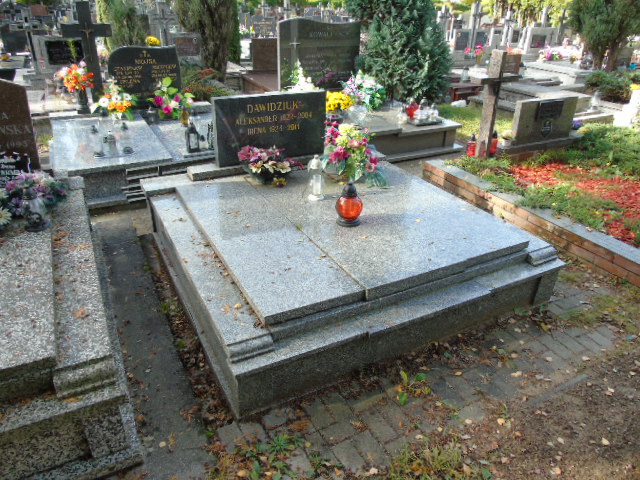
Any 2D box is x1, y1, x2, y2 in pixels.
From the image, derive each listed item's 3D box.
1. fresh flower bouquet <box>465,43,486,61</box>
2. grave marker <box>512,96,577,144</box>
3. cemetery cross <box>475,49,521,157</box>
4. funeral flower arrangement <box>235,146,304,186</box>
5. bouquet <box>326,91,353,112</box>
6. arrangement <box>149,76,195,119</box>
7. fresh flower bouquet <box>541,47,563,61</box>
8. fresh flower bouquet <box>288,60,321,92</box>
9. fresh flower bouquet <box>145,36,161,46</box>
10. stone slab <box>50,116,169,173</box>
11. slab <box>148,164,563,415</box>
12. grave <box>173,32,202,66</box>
[{"bbox_3d":[3.323,-4.028,9.876,0.446,0.403,0.356,-13,31,-25],"label":"fresh flower bouquet"},{"bbox_3d":[2.439,-1.319,5.045,0.860,0.420,0.100,-13,31,-25],"label":"grave marker"},{"bbox_3d":[1.769,-1.340,4.671,0.556,1.071,0.165,-13,32,-26],"label":"cemetery cross"},{"bbox_3d":[-0.353,-0.578,3.383,0.453,0.263,0.288,-13,32,-26],"label":"funeral flower arrangement"},{"bbox_3d":[0.182,-1.520,5.093,0.374,0.248,0.356,1,28,-1],"label":"bouquet"},{"bbox_3d":[-1.614,-1.549,5.024,0.476,0.480,0.405,-13,31,-25],"label":"arrangement"},{"bbox_3d":[5.498,-4.458,11.061,0.453,0.288,0.361,-13,32,-26],"label":"fresh flower bouquet"},{"bbox_3d":[-0.155,-2.020,5.865,0.309,0.391,0.257,-13,32,-26],"label":"fresh flower bouquet"},{"bbox_3d":[-2.429,-2.844,6.687,0.185,0.185,0.185,-13,32,-26],"label":"fresh flower bouquet"},{"bbox_3d":[-2.034,-0.932,4.387,0.887,0.048,1.720,-13,31,-25],"label":"stone slab"},{"bbox_3d":[0.092,-0.035,3.077,2.050,0.355,1.967,-13,32,-26],"label":"slab"},{"bbox_3d":[-2.045,-3.052,7.445,0.556,0.515,0.124,-13,32,-26],"label":"grave"}]

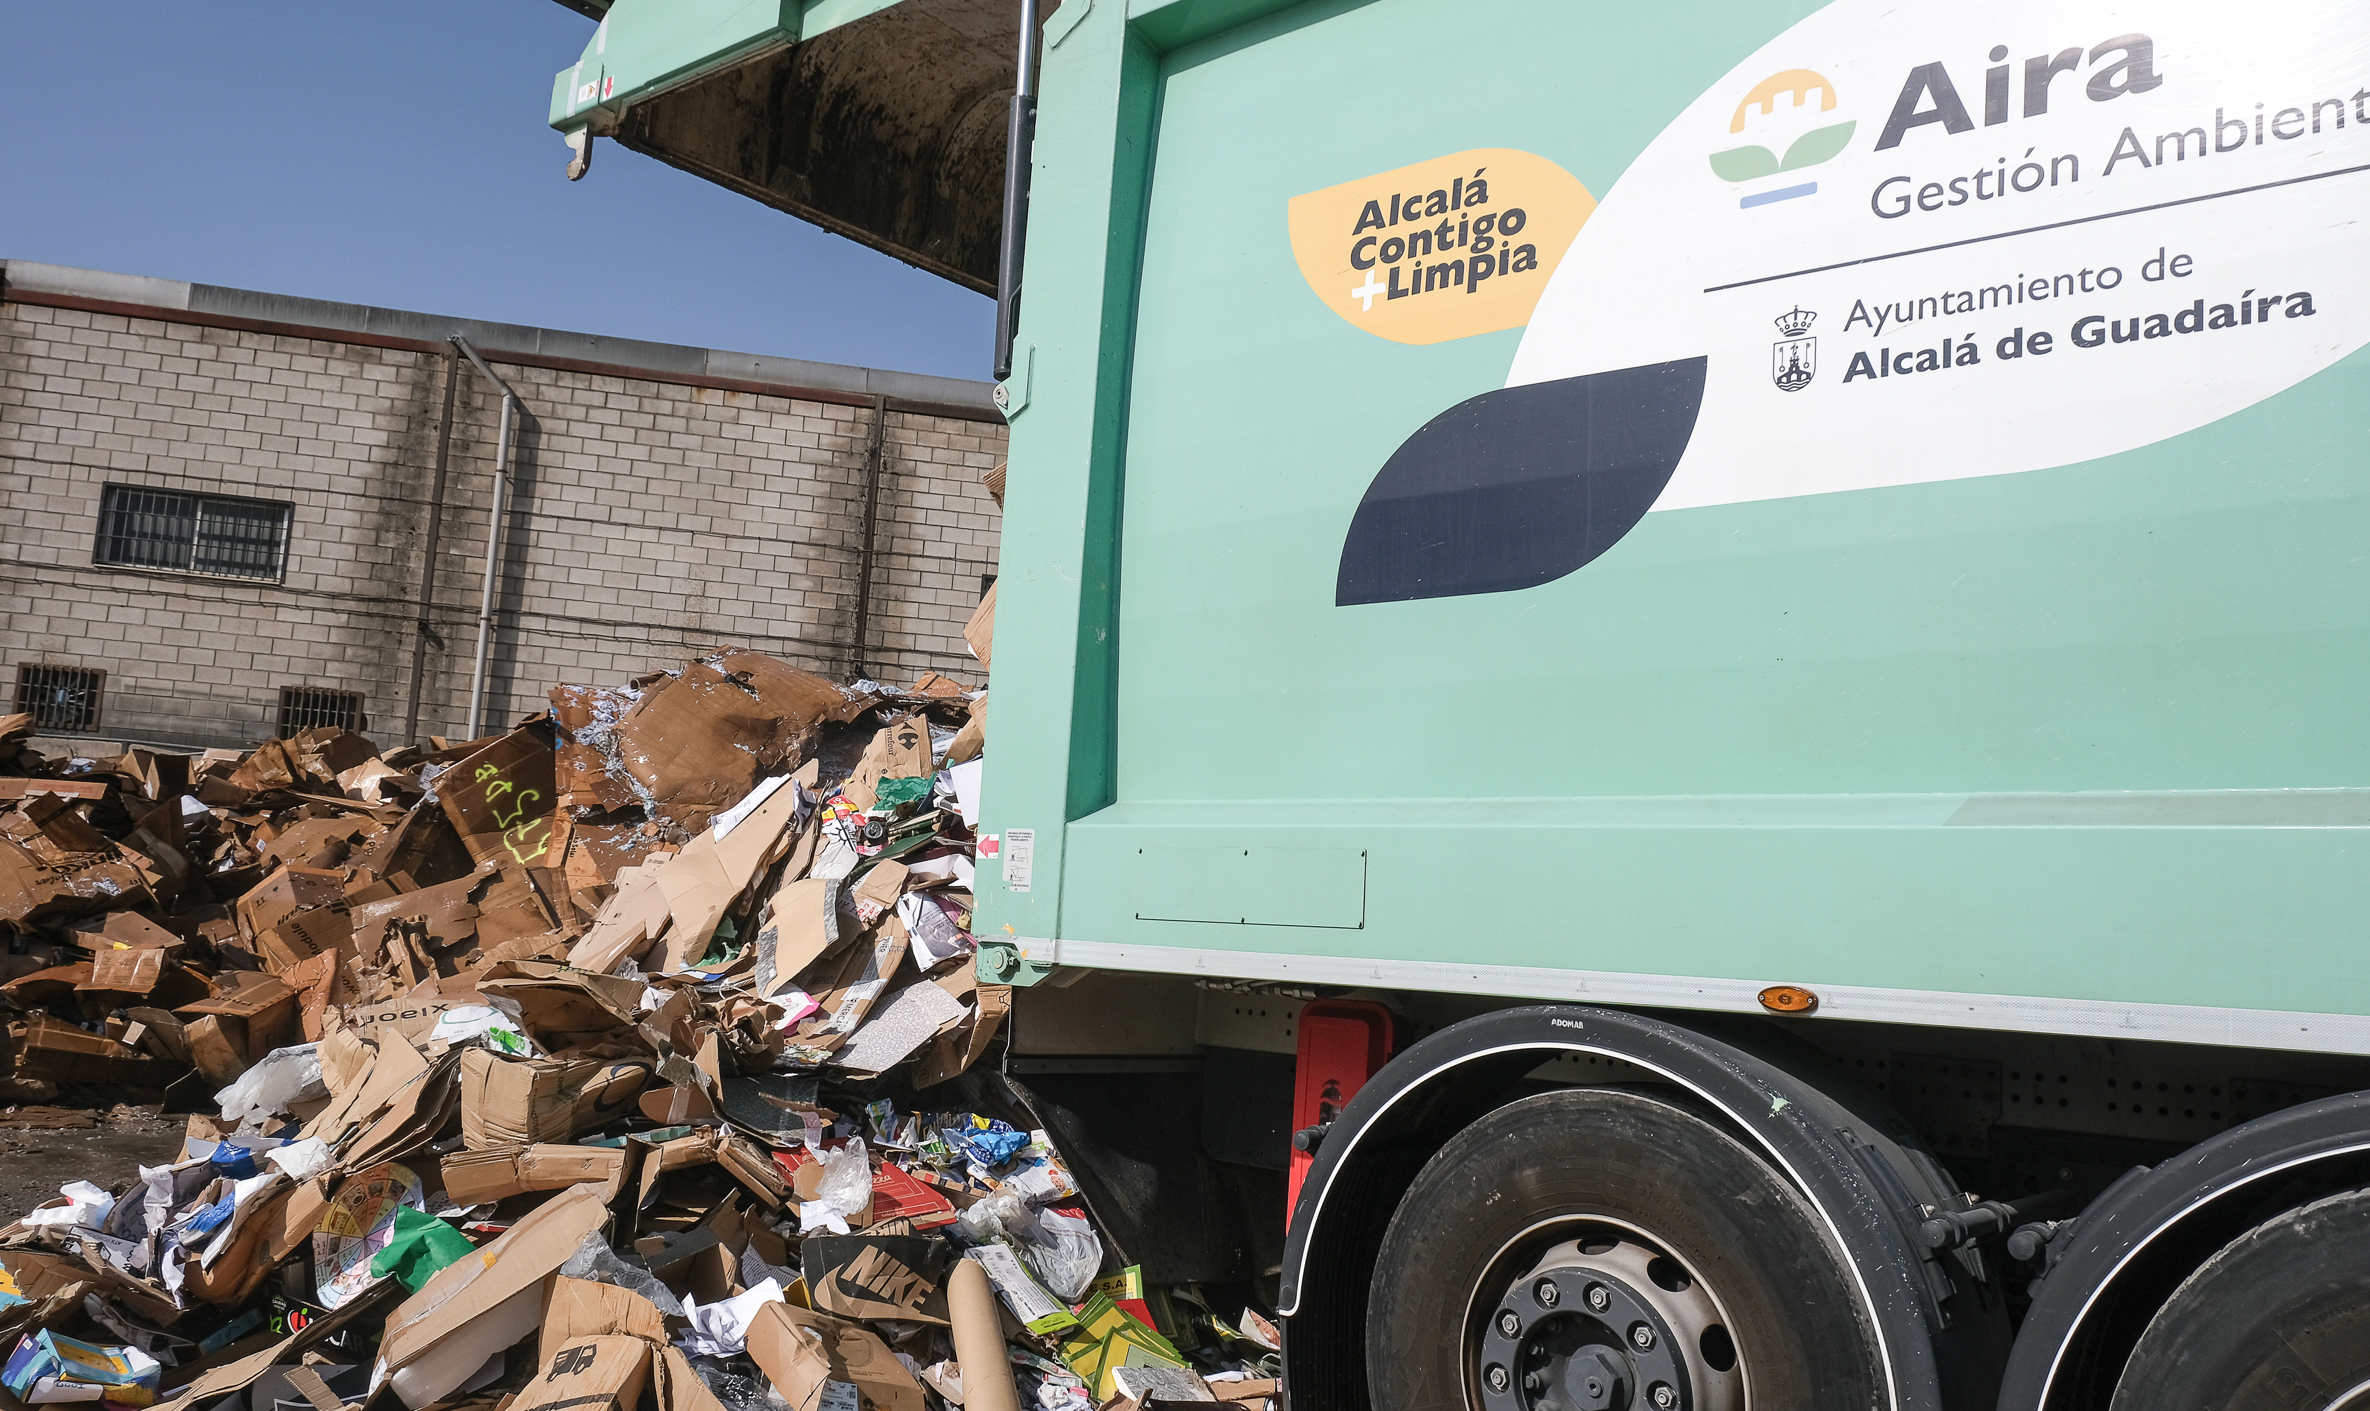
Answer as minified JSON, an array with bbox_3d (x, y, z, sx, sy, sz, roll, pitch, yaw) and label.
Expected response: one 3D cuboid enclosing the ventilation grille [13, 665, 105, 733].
[{"bbox_3d":[-12.902,-0.085,20.365,0.910,0.700,0.090,5,-6,-11],"label":"ventilation grille"}]

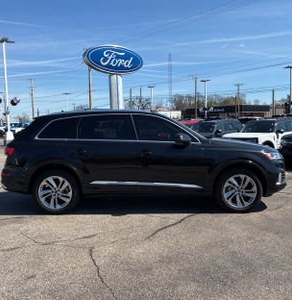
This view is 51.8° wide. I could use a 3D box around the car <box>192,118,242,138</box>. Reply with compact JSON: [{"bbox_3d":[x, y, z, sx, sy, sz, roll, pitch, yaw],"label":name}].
[{"bbox_3d":[3.787,-0.814,17.091,4.600,1.750,1.900,-5,6,-42],"label":"car"}]

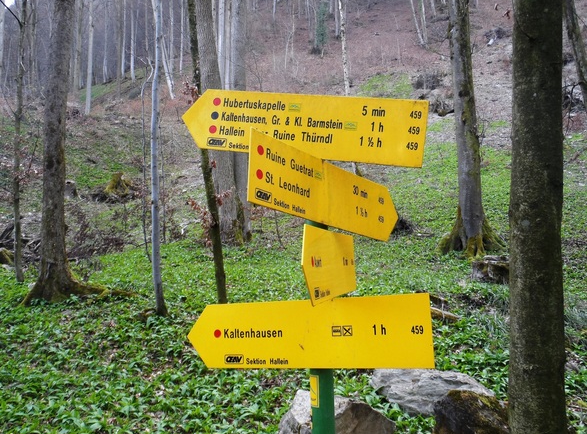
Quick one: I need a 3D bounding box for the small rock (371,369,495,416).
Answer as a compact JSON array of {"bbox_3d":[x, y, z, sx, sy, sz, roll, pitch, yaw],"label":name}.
[{"bbox_3d":[1.115,1.407,4.350,0.930,0.310,0.580,0,-2,9],"label":"small rock"}]

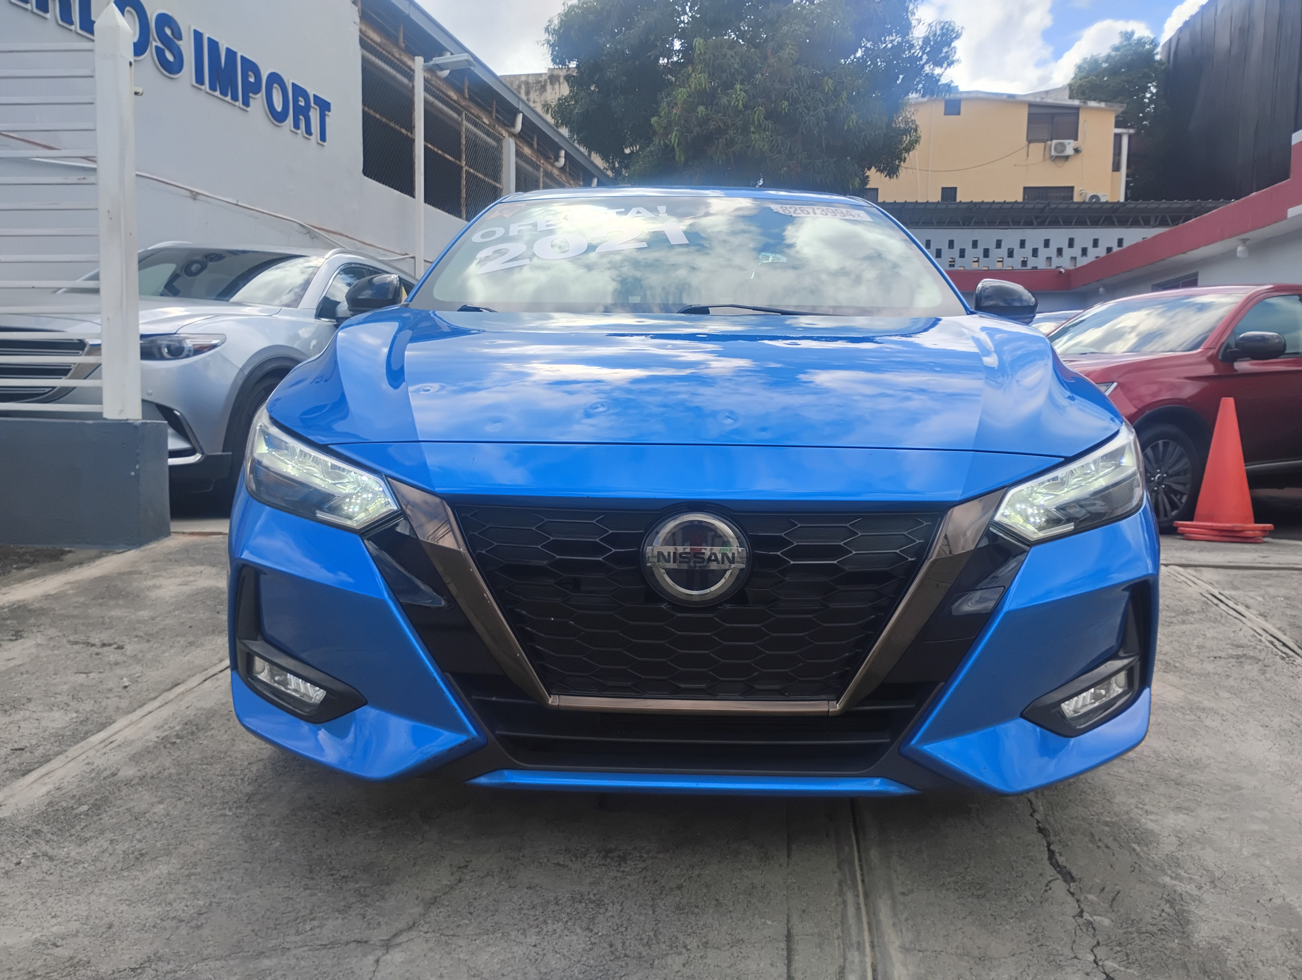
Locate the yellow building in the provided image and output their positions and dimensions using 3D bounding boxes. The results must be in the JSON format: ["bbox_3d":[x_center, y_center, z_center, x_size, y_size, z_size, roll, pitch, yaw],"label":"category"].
[{"bbox_3d":[11.086,-9.768,40.895,9.500,8.500,9.000,0,6,-6],"label":"yellow building"}]

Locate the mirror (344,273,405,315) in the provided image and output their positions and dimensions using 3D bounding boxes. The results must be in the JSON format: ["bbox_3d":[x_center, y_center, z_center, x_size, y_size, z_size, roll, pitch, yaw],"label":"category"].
[{"bbox_3d":[-0.814,-0.578,3.092,0.195,0.150,0.150,1,7,2],"label":"mirror"}]

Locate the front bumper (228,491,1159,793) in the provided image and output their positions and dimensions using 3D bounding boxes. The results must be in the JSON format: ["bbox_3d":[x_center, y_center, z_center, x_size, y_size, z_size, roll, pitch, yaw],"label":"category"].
[{"bbox_3d":[0.069,0.220,1.732,1.786,0.480,0.550,1,7,2],"label":"front bumper"}]

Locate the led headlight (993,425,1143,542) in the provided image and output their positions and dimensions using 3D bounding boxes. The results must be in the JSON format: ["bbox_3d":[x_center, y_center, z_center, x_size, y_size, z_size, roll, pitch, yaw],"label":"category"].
[{"bbox_3d":[0.723,-0.023,1.809,0.385,0.180,0.440,1,7,2],"label":"led headlight"}]

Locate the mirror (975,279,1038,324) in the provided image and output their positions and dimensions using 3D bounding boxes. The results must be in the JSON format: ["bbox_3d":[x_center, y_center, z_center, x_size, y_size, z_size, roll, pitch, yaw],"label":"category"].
[{"bbox_3d":[1.030,-0.544,3.041,0.195,0.150,0.150,1,7,2],"label":"mirror"}]

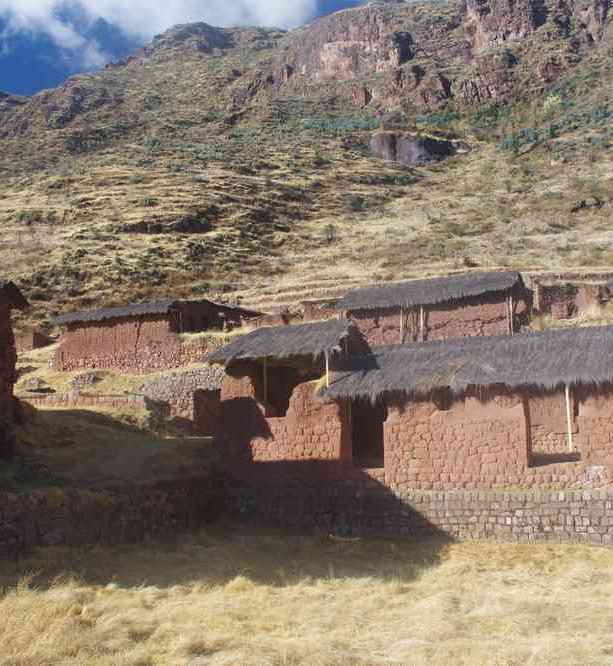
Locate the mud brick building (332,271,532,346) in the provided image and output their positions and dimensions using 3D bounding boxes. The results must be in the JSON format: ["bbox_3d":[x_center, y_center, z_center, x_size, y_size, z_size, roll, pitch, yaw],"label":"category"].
[{"bbox_3d":[6.638,-0.746,37.997,9.631,3.984,4.600,-5,-13,22],"label":"mud brick building"}]

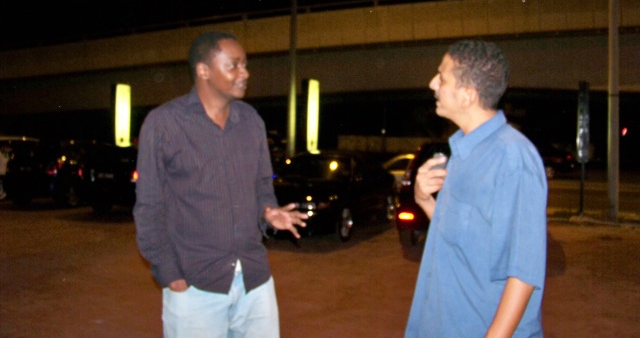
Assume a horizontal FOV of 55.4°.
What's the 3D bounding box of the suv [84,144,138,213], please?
[{"bbox_3d":[-3.436,0.158,13.973,1.730,1.460,4.350,2,2,20],"label":"suv"}]

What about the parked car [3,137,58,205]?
[{"bbox_3d":[-7.936,-0.042,16.272,1.750,1.520,4.300,2,2,18],"label":"parked car"}]

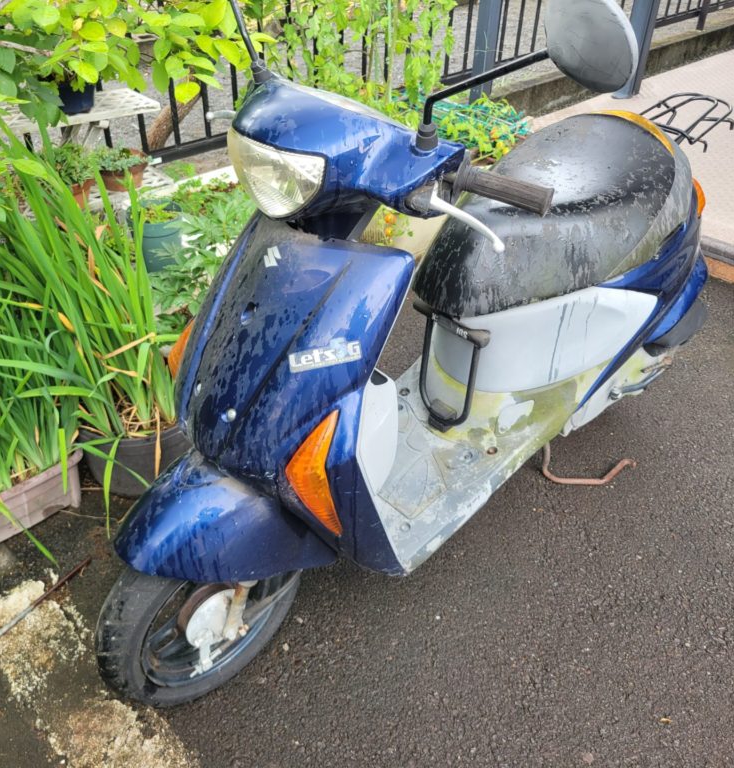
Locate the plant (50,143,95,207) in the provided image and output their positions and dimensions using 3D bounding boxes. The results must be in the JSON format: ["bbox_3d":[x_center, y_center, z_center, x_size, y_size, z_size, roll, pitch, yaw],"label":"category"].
[{"bbox_3d":[-0.971,-0.703,2.558,0.161,0.200,0.156,1,37,-1],"label":"plant"}]

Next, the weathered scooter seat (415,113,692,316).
[{"bbox_3d":[0.344,-0.334,1.472,0.660,0.230,0.275,-30,48,-34],"label":"weathered scooter seat"}]

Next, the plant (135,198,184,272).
[{"bbox_3d":[-0.638,-0.440,2.310,0.165,0.170,0.165,1,38,0],"label":"plant"}]

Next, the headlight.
[{"bbox_3d":[-0.115,-0.271,1.018,0.102,0.119,0.171,-27,46,-33],"label":"headlight"}]

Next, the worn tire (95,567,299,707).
[{"bbox_3d":[-0.285,0.399,1.358,0.388,0.388,0.082,-27,46,-32],"label":"worn tire"}]

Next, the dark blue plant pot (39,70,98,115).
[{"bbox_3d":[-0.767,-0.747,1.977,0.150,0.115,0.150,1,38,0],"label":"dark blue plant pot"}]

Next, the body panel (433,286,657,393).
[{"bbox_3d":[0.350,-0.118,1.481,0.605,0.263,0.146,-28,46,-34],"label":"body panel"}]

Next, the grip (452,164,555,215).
[{"bbox_3d":[0.160,-0.226,0.906,0.125,0.045,0.045,24,43,31],"label":"grip"}]

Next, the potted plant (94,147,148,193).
[{"bbox_3d":[-0.675,-0.587,2.116,0.150,0.090,0.150,1,38,0],"label":"potted plant"}]

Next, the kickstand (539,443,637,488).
[{"bbox_3d":[0.504,0.174,1.778,0.200,0.095,0.080,1,38,0],"label":"kickstand"}]

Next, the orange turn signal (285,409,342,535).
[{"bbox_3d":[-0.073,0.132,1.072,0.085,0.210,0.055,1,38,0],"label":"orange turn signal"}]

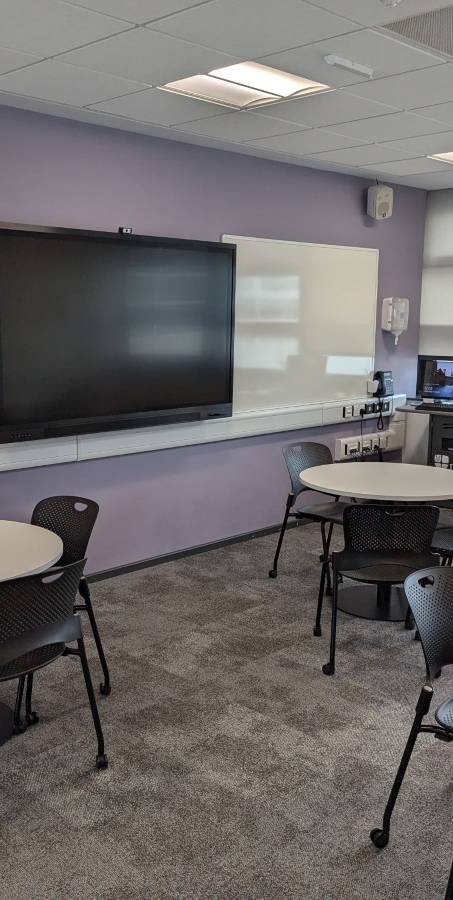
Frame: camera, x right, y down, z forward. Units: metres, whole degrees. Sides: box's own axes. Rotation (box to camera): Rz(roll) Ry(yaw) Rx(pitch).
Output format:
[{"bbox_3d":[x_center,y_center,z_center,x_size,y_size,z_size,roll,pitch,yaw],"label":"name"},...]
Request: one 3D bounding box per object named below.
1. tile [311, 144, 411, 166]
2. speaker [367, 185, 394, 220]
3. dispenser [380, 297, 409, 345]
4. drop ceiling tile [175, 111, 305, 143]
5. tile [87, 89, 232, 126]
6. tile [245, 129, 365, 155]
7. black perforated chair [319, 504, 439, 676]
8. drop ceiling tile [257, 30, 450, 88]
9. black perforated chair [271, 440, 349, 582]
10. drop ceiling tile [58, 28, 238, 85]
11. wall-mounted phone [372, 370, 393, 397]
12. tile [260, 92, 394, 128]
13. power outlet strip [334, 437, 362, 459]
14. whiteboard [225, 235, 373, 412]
[{"bbox_3d":[0.940,-1.996,5.604,0.571,0.025,0.592,10,13,44],"label":"tile"},{"bbox_3d":[1.200,-1.927,6.467,0.150,0.230,0.160,-6,26,-13],"label":"speaker"},{"bbox_3d":[1.409,-1.068,6.918,0.115,0.385,0.210,9,13,44],"label":"dispenser"},{"bbox_3d":[0.089,-1.851,4.745,0.600,0.020,0.600,9,13,44],"label":"drop ceiling tile"},{"bbox_3d":[-0.336,-1.778,4.293,0.585,0.020,0.600,10,13,44],"label":"tile"},{"bbox_3d":[0.518,-1.922,5.171,0.590,0.020,0.600,9,13,44],"label":"tile"},{"bbox_3d":[0.716,0.585,3.833,0.540,0.820,0.570,0,9,0],"label":"black perforated chair"},{"bbox_3d":[0.512,-1.636,3.468,0.600,0.020,0.600,10,13,44],"label":"drop ceiling tile"},{"bbox_3d":[0.615,0.384,5.063,0.540,0.820,0.570,-8,13,-42],"label":"black perforated chair"},{"bbox_3d":[-0.334,-1.663,3.511,0.600,0.025,0.592,10,13,44],"label":"drop ceiling tile"},{"bbox_3d":[1.323,-0.554,6.937,0.085,0.205,0.185,9,13,44],"label":"wall-mounted phone"},{"bbox_3d":[0.517,-1.782,4.330,0.600,0.020,0.600,9,13,44],"label":"tile"},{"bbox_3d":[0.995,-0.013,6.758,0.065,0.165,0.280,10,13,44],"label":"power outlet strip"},{"bbox_3d":[0.606,-0.925,6.187,0.022,1.195,1.790,9,13,44],"label":"whiteboard"}]

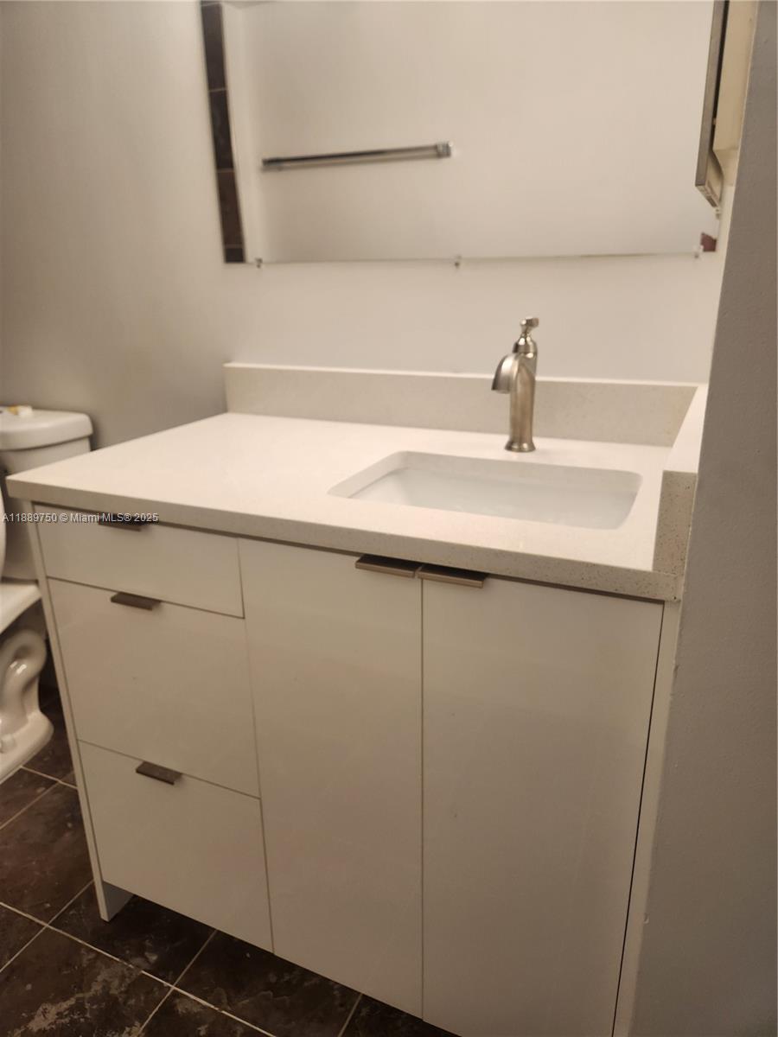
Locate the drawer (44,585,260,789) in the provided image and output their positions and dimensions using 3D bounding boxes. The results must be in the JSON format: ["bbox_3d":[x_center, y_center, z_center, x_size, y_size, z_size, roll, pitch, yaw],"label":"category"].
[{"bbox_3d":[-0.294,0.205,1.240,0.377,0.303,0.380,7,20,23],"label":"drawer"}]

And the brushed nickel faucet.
[{"bbox_3d":[0.209,-0.210,1.129,0.053,0.224,0.174,7,20,23],"label":"brushed nickel faucet"}]

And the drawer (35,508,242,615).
[{"bbox_3d":[-0.296,0.003,1.172,0.377,0.117,0.380,7,20,23],"label":"drawer"}]

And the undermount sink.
[{"bbox_3d":[0.147,0.033,1.035,0.428,0.153,0.315,7,20,23],"label":"undermount sink"}]

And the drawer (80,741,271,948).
[{"bbox_3d":[-0.290,0.500,1.340,0.377,0.312,0.380,7,20,23],"label":"drawer"}]

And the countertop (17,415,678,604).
[{"bbox_3d":[-0.028,-0.076,1.137,0.970,0.031,0.592,7,20,23],"label":"countertop"}]

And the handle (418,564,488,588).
[{"bbox_3d":[0.074,0.064,0.784,0.077,0.009,0.030,7,20,23],"label":"handle"}]

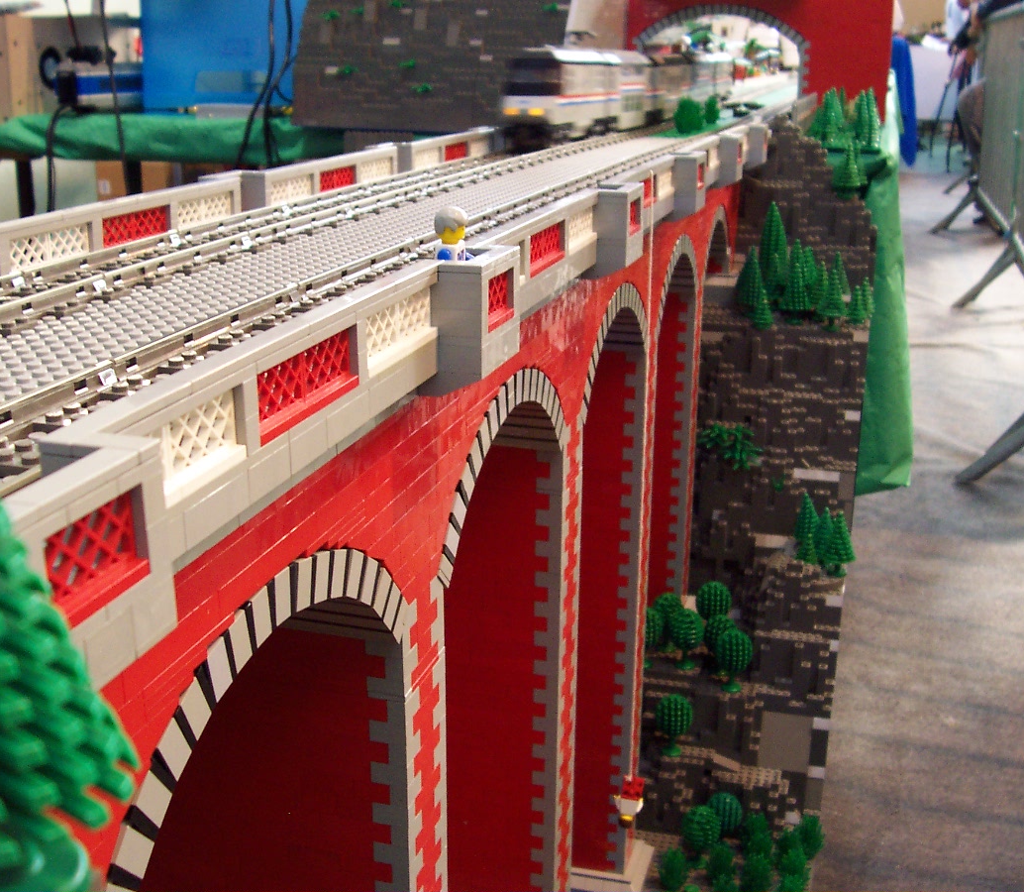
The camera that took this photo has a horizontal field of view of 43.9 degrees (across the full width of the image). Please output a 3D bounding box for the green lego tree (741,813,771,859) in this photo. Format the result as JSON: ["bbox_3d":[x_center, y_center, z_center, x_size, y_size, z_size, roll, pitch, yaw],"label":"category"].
[{"bbox_3d":[0.205,0.327,1.065,0.026,0.040,0.026,5,18,15],"label":"green lego tree"}]

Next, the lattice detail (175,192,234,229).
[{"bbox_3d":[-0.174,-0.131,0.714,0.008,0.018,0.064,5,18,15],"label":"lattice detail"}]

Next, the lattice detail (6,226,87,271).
[{"bbox_3d":[-0.209,-0.087,0.571,0.009,0.019,0.064,5,18,15],"label":"lattice detail"}]

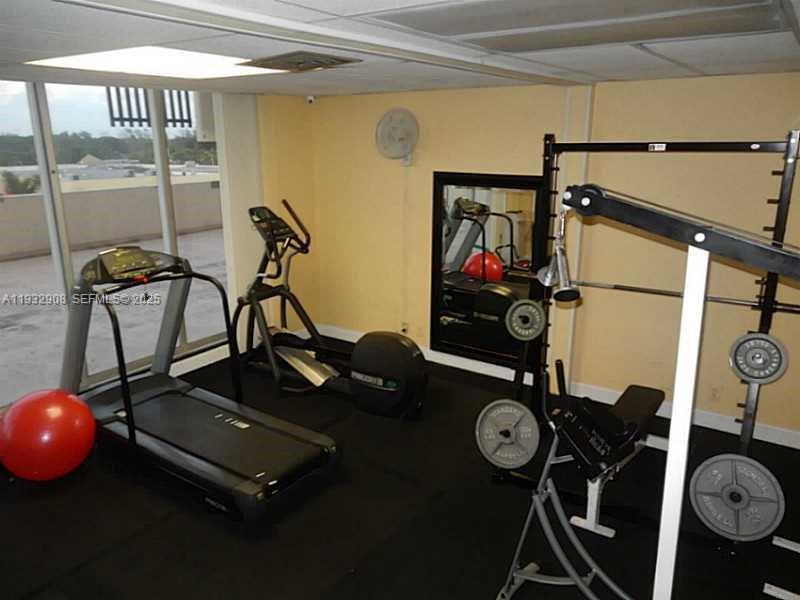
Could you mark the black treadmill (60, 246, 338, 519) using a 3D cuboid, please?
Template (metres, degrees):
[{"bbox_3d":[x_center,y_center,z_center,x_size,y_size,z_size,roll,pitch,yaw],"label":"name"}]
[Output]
[{"bbox_3d":[-1.422,0.360,3.882,2.054,1.402,0.845,10,20,31],"label":"black treadmill"}]

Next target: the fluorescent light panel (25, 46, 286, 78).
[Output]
[{"bbox_3d":[-1.092,-1.210,2.890,0.961,0.080,1.092,10,20,31],"label":"fluorescent light panel"}]

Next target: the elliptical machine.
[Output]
[{"bbox_3d":[-0.644,0.006,4.813,2.033,1.530,0.706,10,20,31],"label":"elliptical machine"}]

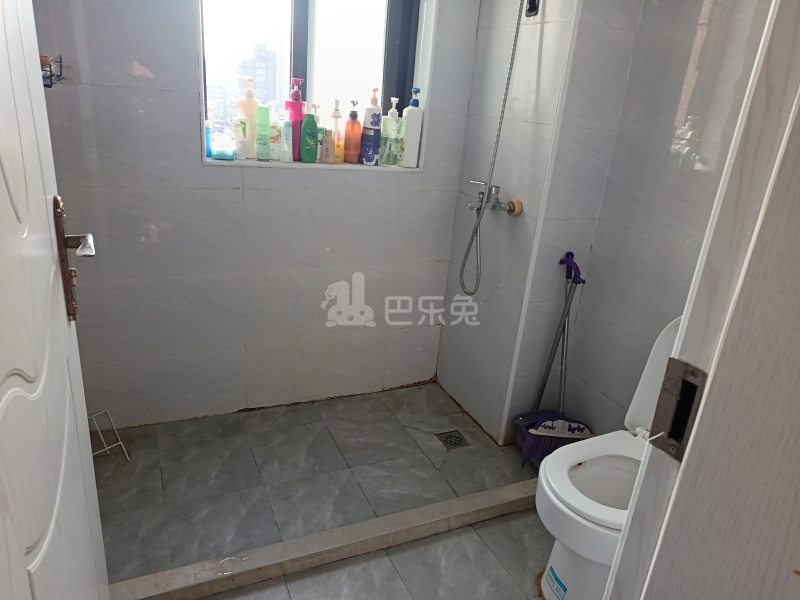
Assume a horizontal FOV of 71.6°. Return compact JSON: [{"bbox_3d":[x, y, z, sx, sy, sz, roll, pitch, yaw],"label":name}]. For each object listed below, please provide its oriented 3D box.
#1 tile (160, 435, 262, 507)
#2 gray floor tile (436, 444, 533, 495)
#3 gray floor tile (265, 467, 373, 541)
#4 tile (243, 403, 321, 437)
[{"bbox_3d":[-0.643,0.572,1.885,0.298,0.010,0.305,-5,22,-24],"label":"tile"},{"bbox_3d":[0.288,0.605,2.010,0.305,0.010,0.250,-5,22,-24],"label":"gray floor tile"},{"bbox_3d":[-0.255,0.651,1.766,0.300,0.010,0.295,-4,22,-24],"label":"gray floor tile"},{"bbox_3d":[-0.474,0.471,2.222,0.300,0.010,0.167,-5,23,-25],"label":"tile"}]

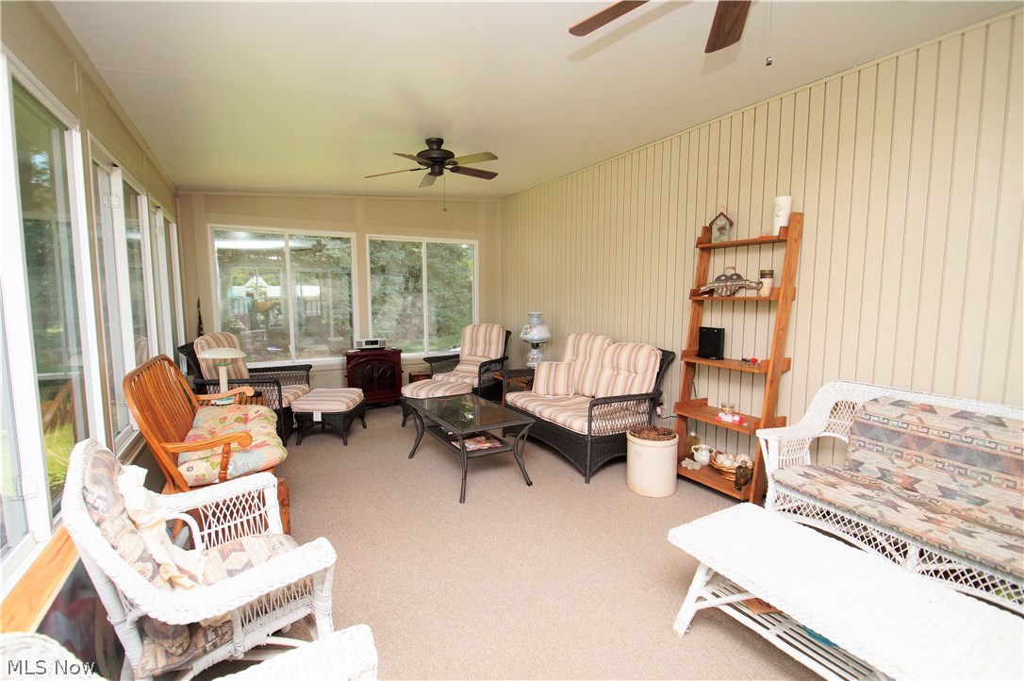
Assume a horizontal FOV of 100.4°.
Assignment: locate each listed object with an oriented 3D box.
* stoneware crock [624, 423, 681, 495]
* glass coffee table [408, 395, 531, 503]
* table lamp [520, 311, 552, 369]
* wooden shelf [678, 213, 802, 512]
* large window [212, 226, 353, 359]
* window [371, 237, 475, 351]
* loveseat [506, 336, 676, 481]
[{"bbox_3d":[0.969,0.816,2.930,0.343,0.389,0.343,0,6,0],"label":"stoneware crock"},{"bbox_3d":[-0.346,0.748,3.177,0.561,0.475,0.990,-4,7,-31],"label":"glass coffee table"},{"bbox_3d":[0.223,0.003,4.377,0.317,0.578,0.317,0,6,0],"label":"table lamp"},{"bbox_3d":[1.450,0.112,2.837,0.396,1.808,0.601,-4,7,-31],"label":"wooden shelf"},{"bbox_3d":[-2.325,-0.449,4.491,1.320,1.393,0.092,-4,7,-31],"label":"large window"},{"bbox_3d":[-1.046,-0.531,5.273,1.419,1.439,0.092,-4,7,-31],"label":"window"},{"bbox_3d":[0.579,0.468,3.642,0.871,0.931,1.254,-4,7,-31],"label":"loveseat"}]

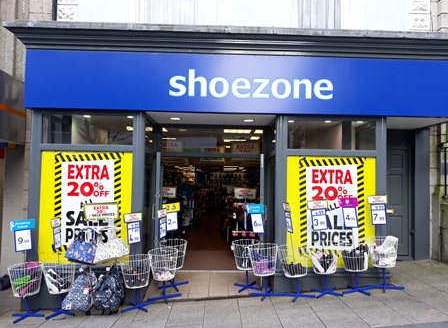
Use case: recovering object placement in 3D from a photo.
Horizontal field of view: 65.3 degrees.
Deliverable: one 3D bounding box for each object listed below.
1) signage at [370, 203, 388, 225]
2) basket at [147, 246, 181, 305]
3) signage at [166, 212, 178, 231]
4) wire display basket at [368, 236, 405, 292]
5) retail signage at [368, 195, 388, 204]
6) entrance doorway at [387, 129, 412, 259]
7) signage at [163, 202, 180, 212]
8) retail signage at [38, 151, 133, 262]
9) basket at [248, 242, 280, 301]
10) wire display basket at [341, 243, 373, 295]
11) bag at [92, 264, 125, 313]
[{"bbox_3d":[2.292,0.750,5.157,0.233,0.298,0.020,1,-2,-1],"label":"signage"},{"bbox_3d":[-0.848,1.531,4.880,0.440,0.665,0.440,-2,-2,-2],"label":"basket"},{"bbox_3d":[-0.810,0.909,5.504,0.215,0.284,0.020,2,-2,-29],"label":"signage"},{"bbox_3d":[2.252,1.442,4.966,0.440,0.665,0.440,-2,-2,-2],"label":"wire display basket"},{"bbox_3d":[2.237,0.515,5.059,0.270,0.118,0.015,-3,-2,-2],"label":"retail signage"},{"bbox_3d":[2.967,0.525,6.321,0.950,2.346,0.140,1,-2,-2],"label":"entrance doorway"},{"bbox_3d":[-0.802,0.671,5.366,0.275,0.120,0.015,-1,-2,-18],"label":"signage"},{"bbox_3d":[-1.992,0.627,5.047,1.303,1.582,0.020,1,-2,-2],"label":"retail signage"},{"bbox_3d":[0.580,1.529,4.949,0.440,0.665,0.440,-2,-2,-2],"label":"basket"},{"bbox_3d":[1.926,1.526,5.083,0.450,0.670,0.450,1,-2,-1],"label":"wire display basket"},{"bbox_3d":[-1.543,1.668,4.710,0.328,0.547,0.280,1,-2,-1],"label":"bag"}]

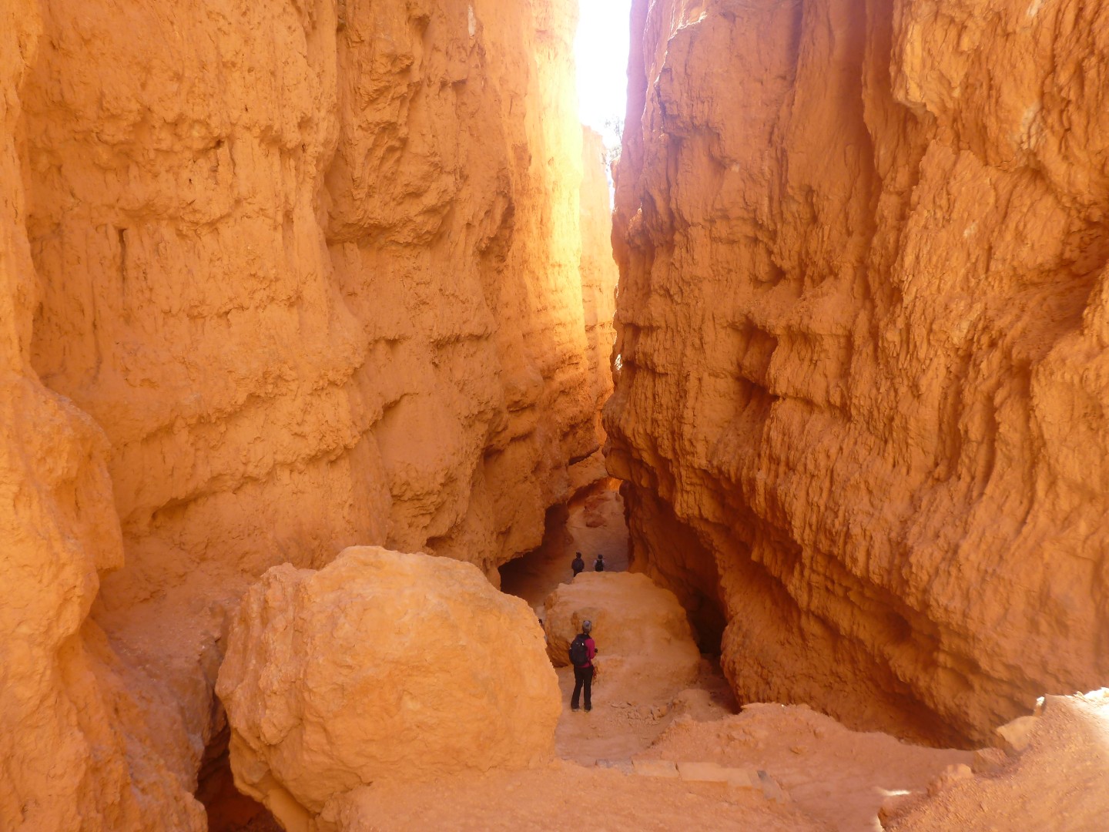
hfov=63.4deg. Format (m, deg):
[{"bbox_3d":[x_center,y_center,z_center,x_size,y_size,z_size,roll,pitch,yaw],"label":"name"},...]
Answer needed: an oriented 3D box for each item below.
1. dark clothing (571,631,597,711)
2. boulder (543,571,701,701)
[{"bbox_3d":[0.524,4.603,16.182,0.500,1.480,0.420,4,8,27],"label":"dark clothing"},{"bbox_3d":[1.445,4.582,19.302,3.300,2.200,3.500,0,7,0],"label":"boulder"}]

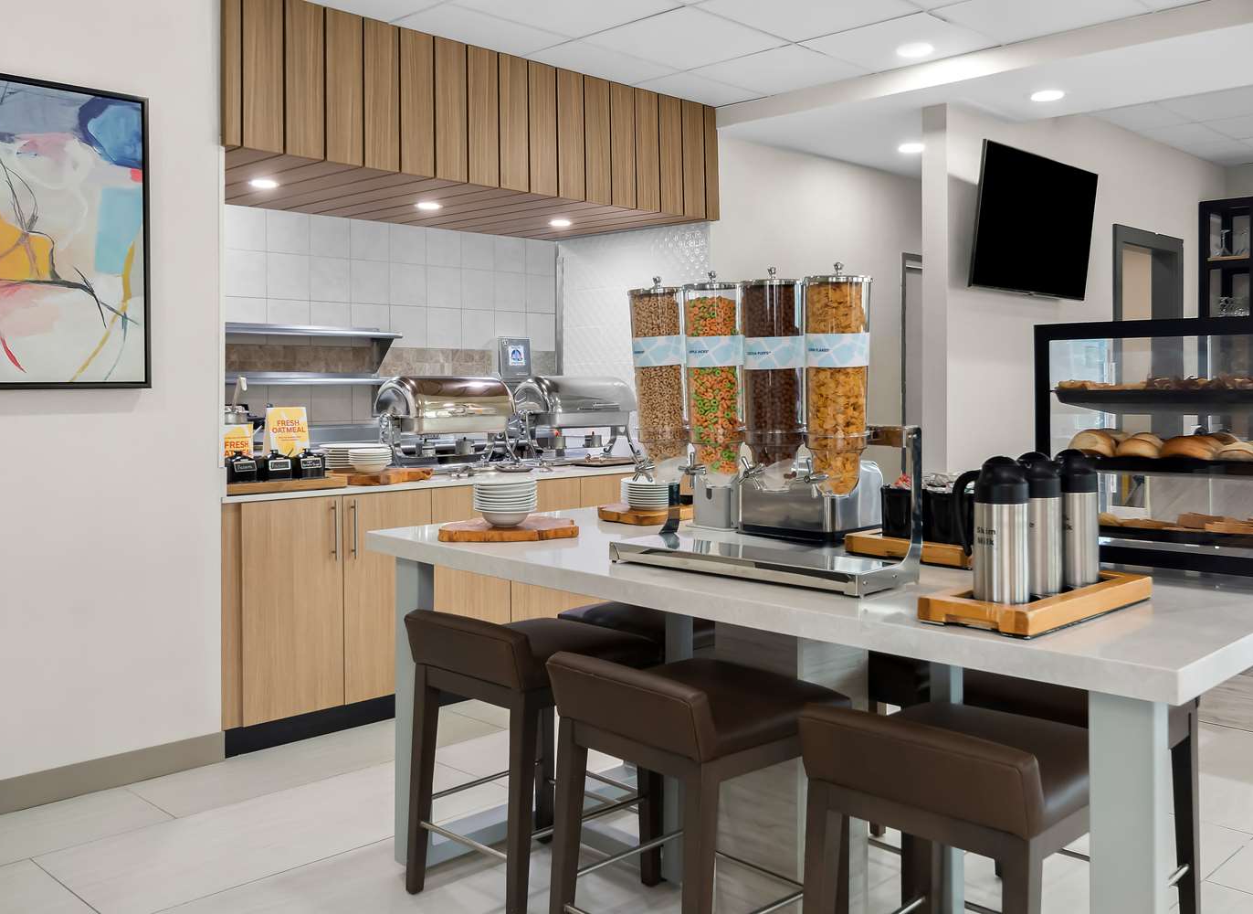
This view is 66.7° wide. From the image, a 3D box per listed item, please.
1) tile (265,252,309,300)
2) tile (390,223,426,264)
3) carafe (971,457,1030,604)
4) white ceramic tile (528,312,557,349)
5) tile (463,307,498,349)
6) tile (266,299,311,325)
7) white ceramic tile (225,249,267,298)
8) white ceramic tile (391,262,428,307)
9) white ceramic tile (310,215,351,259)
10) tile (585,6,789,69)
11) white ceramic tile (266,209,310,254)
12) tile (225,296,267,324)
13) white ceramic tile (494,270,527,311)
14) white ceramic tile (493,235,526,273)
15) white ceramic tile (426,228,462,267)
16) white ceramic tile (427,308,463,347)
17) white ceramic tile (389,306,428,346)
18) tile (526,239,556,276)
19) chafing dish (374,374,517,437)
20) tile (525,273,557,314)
[{"bbox_3d":[-1.513,-0.805,4.265,0.200,0.200,0.010,-2,3,-40],"label":"tile"},{"bbox_3d":[-1.059,-1.033,4.613,0.197,0.190,0.010,-2,4,-41],"label":"tile"},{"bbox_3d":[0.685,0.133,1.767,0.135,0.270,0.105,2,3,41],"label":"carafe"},{"bbox_3d":[-0.453,-0.683,5.124,0.197,0.190,0.010,-2,4,-41],"label":"white ceramic tile"},{"bbox_3d":[-0.753,-0.662,4.884,0.197,0.190,0.010,-2,4,-41],"label":"tile"},{"bbox_3d":[-1.513,-0.602,4.265,0.200,0.200,0.010,-2,3,-40],"label":"tile"},{"bbox_3d":[-1.765,-0.849,4.397,0.215,0.217,0.012,-3,4,-41],"label":"white ceramic tile"},{"bbox_3d":[-1.062,-0.835,4.633,0.200,0.200,0.010,-2,3,-40],"label":"white ceramic tile"},{"bbox_3d":[-1.365,-1.017,4.386,0.200,0.188,0.010,-2,3,-40],"label":"white ceramic tile"},{"bbox_3d":[0.246,-1.704,3.904,0.546,0.020,0.606,3,4,45],"label":"tile"},{"bbox_3d":[-1.514,-1.007,4.264,0.200,0.188,0.010,-2,3,-40],"label":"white ceramic tile"},{"bbox_3d":[-1.765,-0.629,4.397,0.215,0.217,0.012,-3,4,-41],"label":"tile"},{"bbox_3d":[-0.643,-0.919,5.270,0.215,0.217,0.012,-3,4,-41],"label":"white ceramic tile"},{"bbox_3d":[-0.610,-1.059,4.976,0.197,0.190,0.010,-2,4,-41],"label":"white ceramic tile"},{"bbox_3d":[-0.906,-1.042,4.737,0.197,0.190,0.010,-2,4,-41],"label":"white ceramic tile"},{"bbox_3d":[-0.908,-0.646,4.760,0.197,0.190,0.010,-2,4,-41],"label":"white ceramic tile"},{"bbox_3d":[-1.121,-0.668,4.898,0.215,0.217,0.012,-3,4,-41],"label":"white ceramic tile"},{"bbox_3d":[-0.456,-1.068,5.101,0.197,0.190,0.010,-2,4,-41],"label":"tile"},{"bbox_3d":[-0.928,-0.266,4.777,0.530,0.310,0.420,-3,4,-44],"label":"chafing dish"},{"bbox_3d":[-0.460,-0.874,5.125,0.200,0.200,0.010,-2,3,-40],"label":"tile"}]

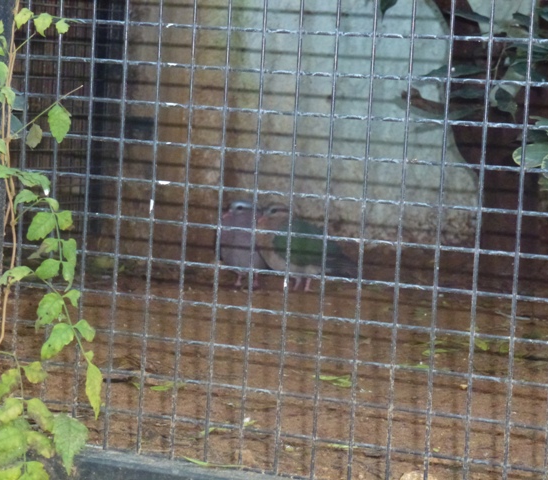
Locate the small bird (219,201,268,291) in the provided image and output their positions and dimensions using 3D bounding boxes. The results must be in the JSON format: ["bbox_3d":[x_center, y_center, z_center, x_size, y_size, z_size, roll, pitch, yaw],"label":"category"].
[{"bbox_3d":[-0.057,0.010,4.180,0.100,0.172,0.200,5,6,17],"label":"small bird"}]

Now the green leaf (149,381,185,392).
[{"bbox_3d":[-0.154,0.210,3.000,0.052,0.011,0.045,3,6,0],"label":"green leaf"}]

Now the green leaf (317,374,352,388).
[{"bbox_3d":[0.090,0.210,3.100,0.053,0.013,0.050,3,6,0],"label":"green leaf"}]

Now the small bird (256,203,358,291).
[{"bbox_3d":[0.067,0.014,4.150,0.220,0.172,0.100,-1,7,-33],"label":"small bird"}]

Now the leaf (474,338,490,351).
[{"bbox_3d":[0.353,0.178,3.550,0.032,0.013,0.038,3,6,0],"label":"leaf"}]

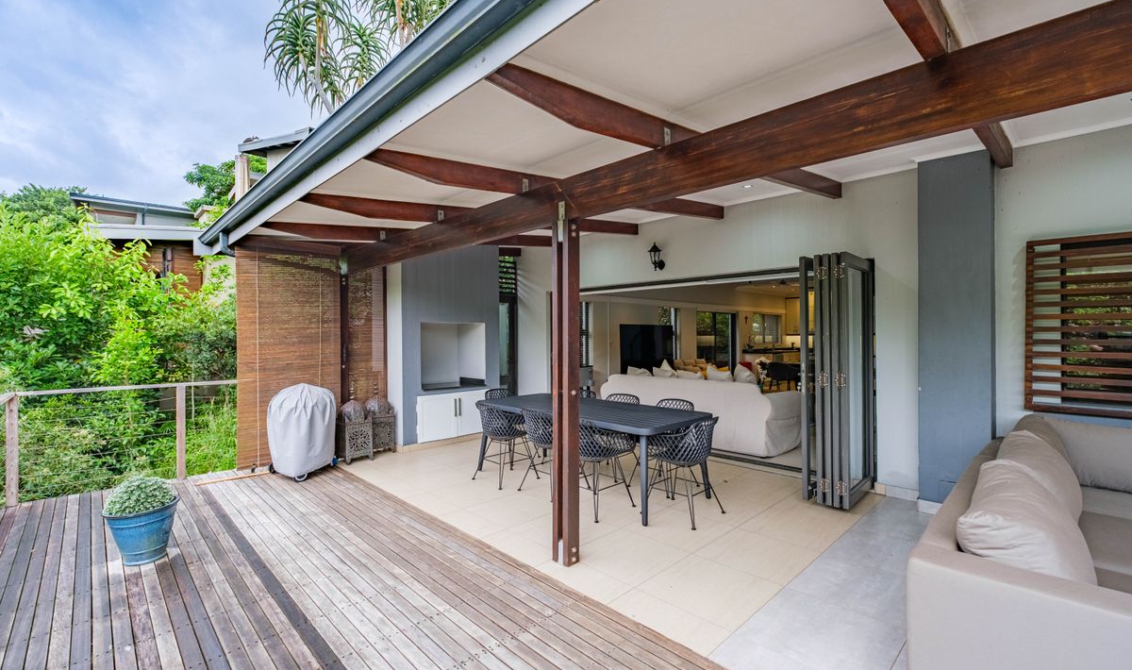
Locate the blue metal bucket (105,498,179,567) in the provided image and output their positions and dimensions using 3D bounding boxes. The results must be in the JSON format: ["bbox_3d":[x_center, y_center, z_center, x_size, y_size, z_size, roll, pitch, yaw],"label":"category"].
[{"bbox_3d":[-2.768,1.287,3.097,0.380,0.350,0.380,0,0,-44],"label":"blue metal bucket"}]

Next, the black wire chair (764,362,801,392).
[{"bbox_3d":[4.819,1.045,10.500,0.600,0.820,0.620,0,0,-44],"label":"black wire chair"}]

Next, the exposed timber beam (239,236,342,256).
[{"bbox_3d":[-3.067,-0.992,5.292,1.060,0.130,0.070,0,0,-44],"label":"exposed timber beam"}]

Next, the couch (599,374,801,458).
[{"bbox_3d":[1.786,1.009,6.808,0.980,0.840,2.650,0,0,-44],"label":"couch"}]

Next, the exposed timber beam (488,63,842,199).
[{"bbox_3d":[1.144,-1.129,3.094,3.930,0.180,0.065,-8,6,-43],"label":"exposed timber beam"}]

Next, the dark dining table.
[{"bbox_3d":[0.175,1.073,4.582,1.000,0.740,2.200,0,0,-44],"label":"dark dining table"}]

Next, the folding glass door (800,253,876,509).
[{"bbox_3d":[2.468,0.362,4.271,0.830,2.140,0.360,0,0,-44],"label":"folding glass door"}]

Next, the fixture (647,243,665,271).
[{"bbox_3d":[1.103,-0.950,5.738,0.230,0.345,0.180,0,0,-44],"label":"fixture"}]

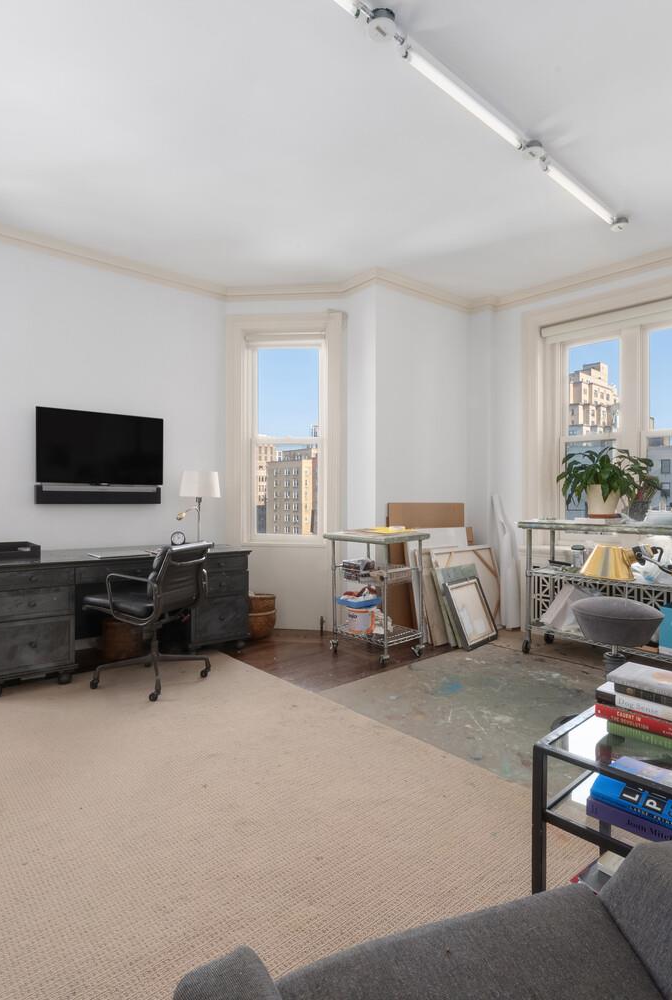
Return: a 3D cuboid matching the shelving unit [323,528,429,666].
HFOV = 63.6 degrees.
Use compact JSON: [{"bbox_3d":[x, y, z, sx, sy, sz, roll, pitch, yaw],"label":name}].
[{"bbox_3d":[0.311,0.715,4.090,0.470,0.890,0.610,0,0,-43],"label":"shelving unit"}]

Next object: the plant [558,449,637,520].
[{"bbox_3d":[1.885,-0.120,3.880,0.500,0.510,0.520,0,0,-42],"label":"plant"}]

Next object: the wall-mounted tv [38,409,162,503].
[{"bbox_3d":[-1.835,-0.319,4.250,0.940,0.700,0.110,0,0,-40],"label":"wall-mounted tv"}]

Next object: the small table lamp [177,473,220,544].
[{"bbox_3d":[-1.125,0.080,4.420,0.320,0.620,0.340,0,0,-40],"label":"small table lamp"}]

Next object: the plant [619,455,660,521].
[{"bbox_3d":[2.150,-0.070,3.860,0.300,0.490,0.300,0,0,-42],"label":"plant"}]

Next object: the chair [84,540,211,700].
[{"bbox_3d":[-1.165,0.715,3.420,0.600,0.890,0.600,0,0,18],"label":"chair"}]

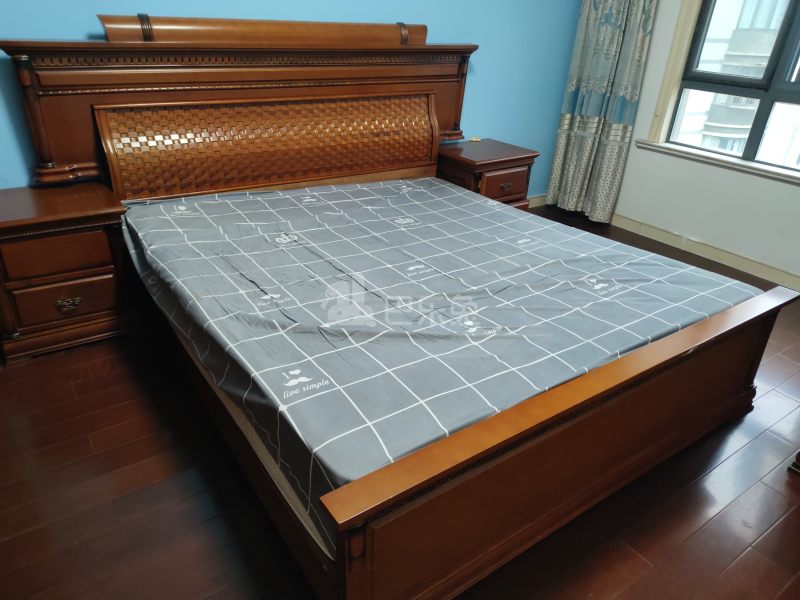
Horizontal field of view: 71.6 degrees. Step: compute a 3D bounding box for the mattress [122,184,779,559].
[{"bbox_3d":[0.031,-0.106,2.406,1.806,0.248,2.020,-15,31,-31],"label":"mattress"}]

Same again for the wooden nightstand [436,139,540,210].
[{"bbox_3d":[0.512,-0.700,3.736,0.582,0.608,0.526,-15,32,-31],"label":"wooden nightstand"}]

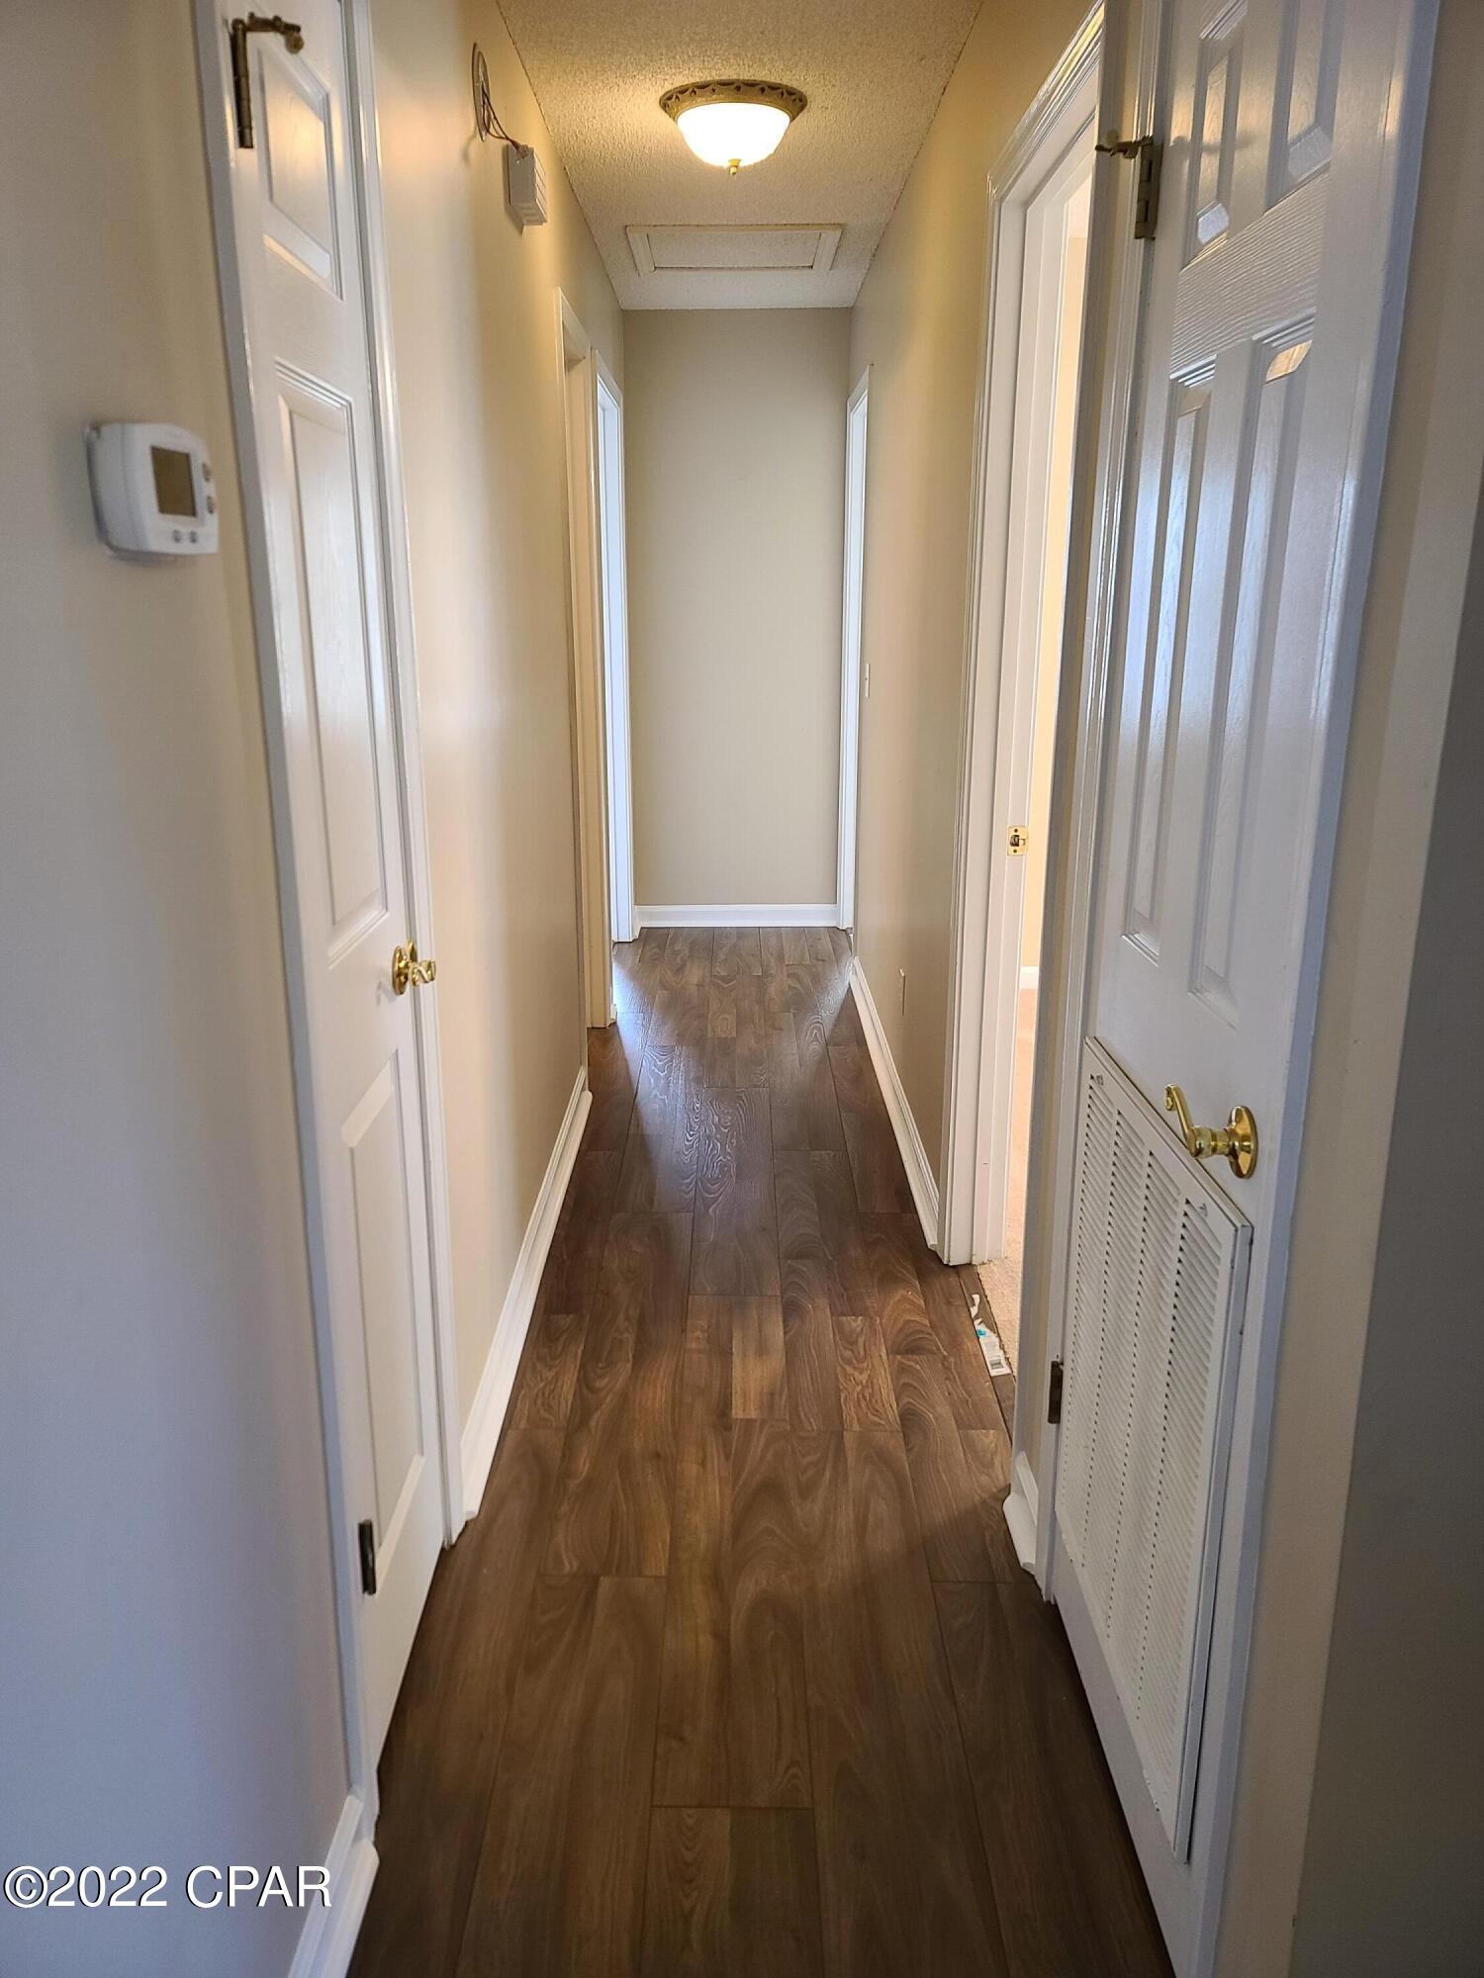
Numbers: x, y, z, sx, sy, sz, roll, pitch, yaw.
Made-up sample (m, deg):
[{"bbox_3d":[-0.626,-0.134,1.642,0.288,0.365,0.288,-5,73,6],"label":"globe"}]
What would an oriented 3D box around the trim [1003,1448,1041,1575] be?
[{"bbox_3d":[0.434,0.801,2.194,0.028,0.108,0.150,0,16,0],"label":"trim"}]

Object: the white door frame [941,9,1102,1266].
[{"bbox_3d":[0.496,-0.292,2.389,0.132,2.105,0.870,0,16,0],"label":"white door frame"}]

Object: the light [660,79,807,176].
[{"bbox_3d":[-0.017,-1.880,3.160,0.322,0.138,0.322,0,16,0],"label":"light"}]

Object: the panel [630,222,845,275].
[{"bbox_3d":[-0.026,-2.321,4.500,0.645,0.020,0.615,0,16,0],"label":"panel"}]

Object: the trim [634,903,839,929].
[{"bbox_3d":[-0.018,-0.313,6.133,0.876,0.106,0.022,0,16,0],"label":"trim"}]

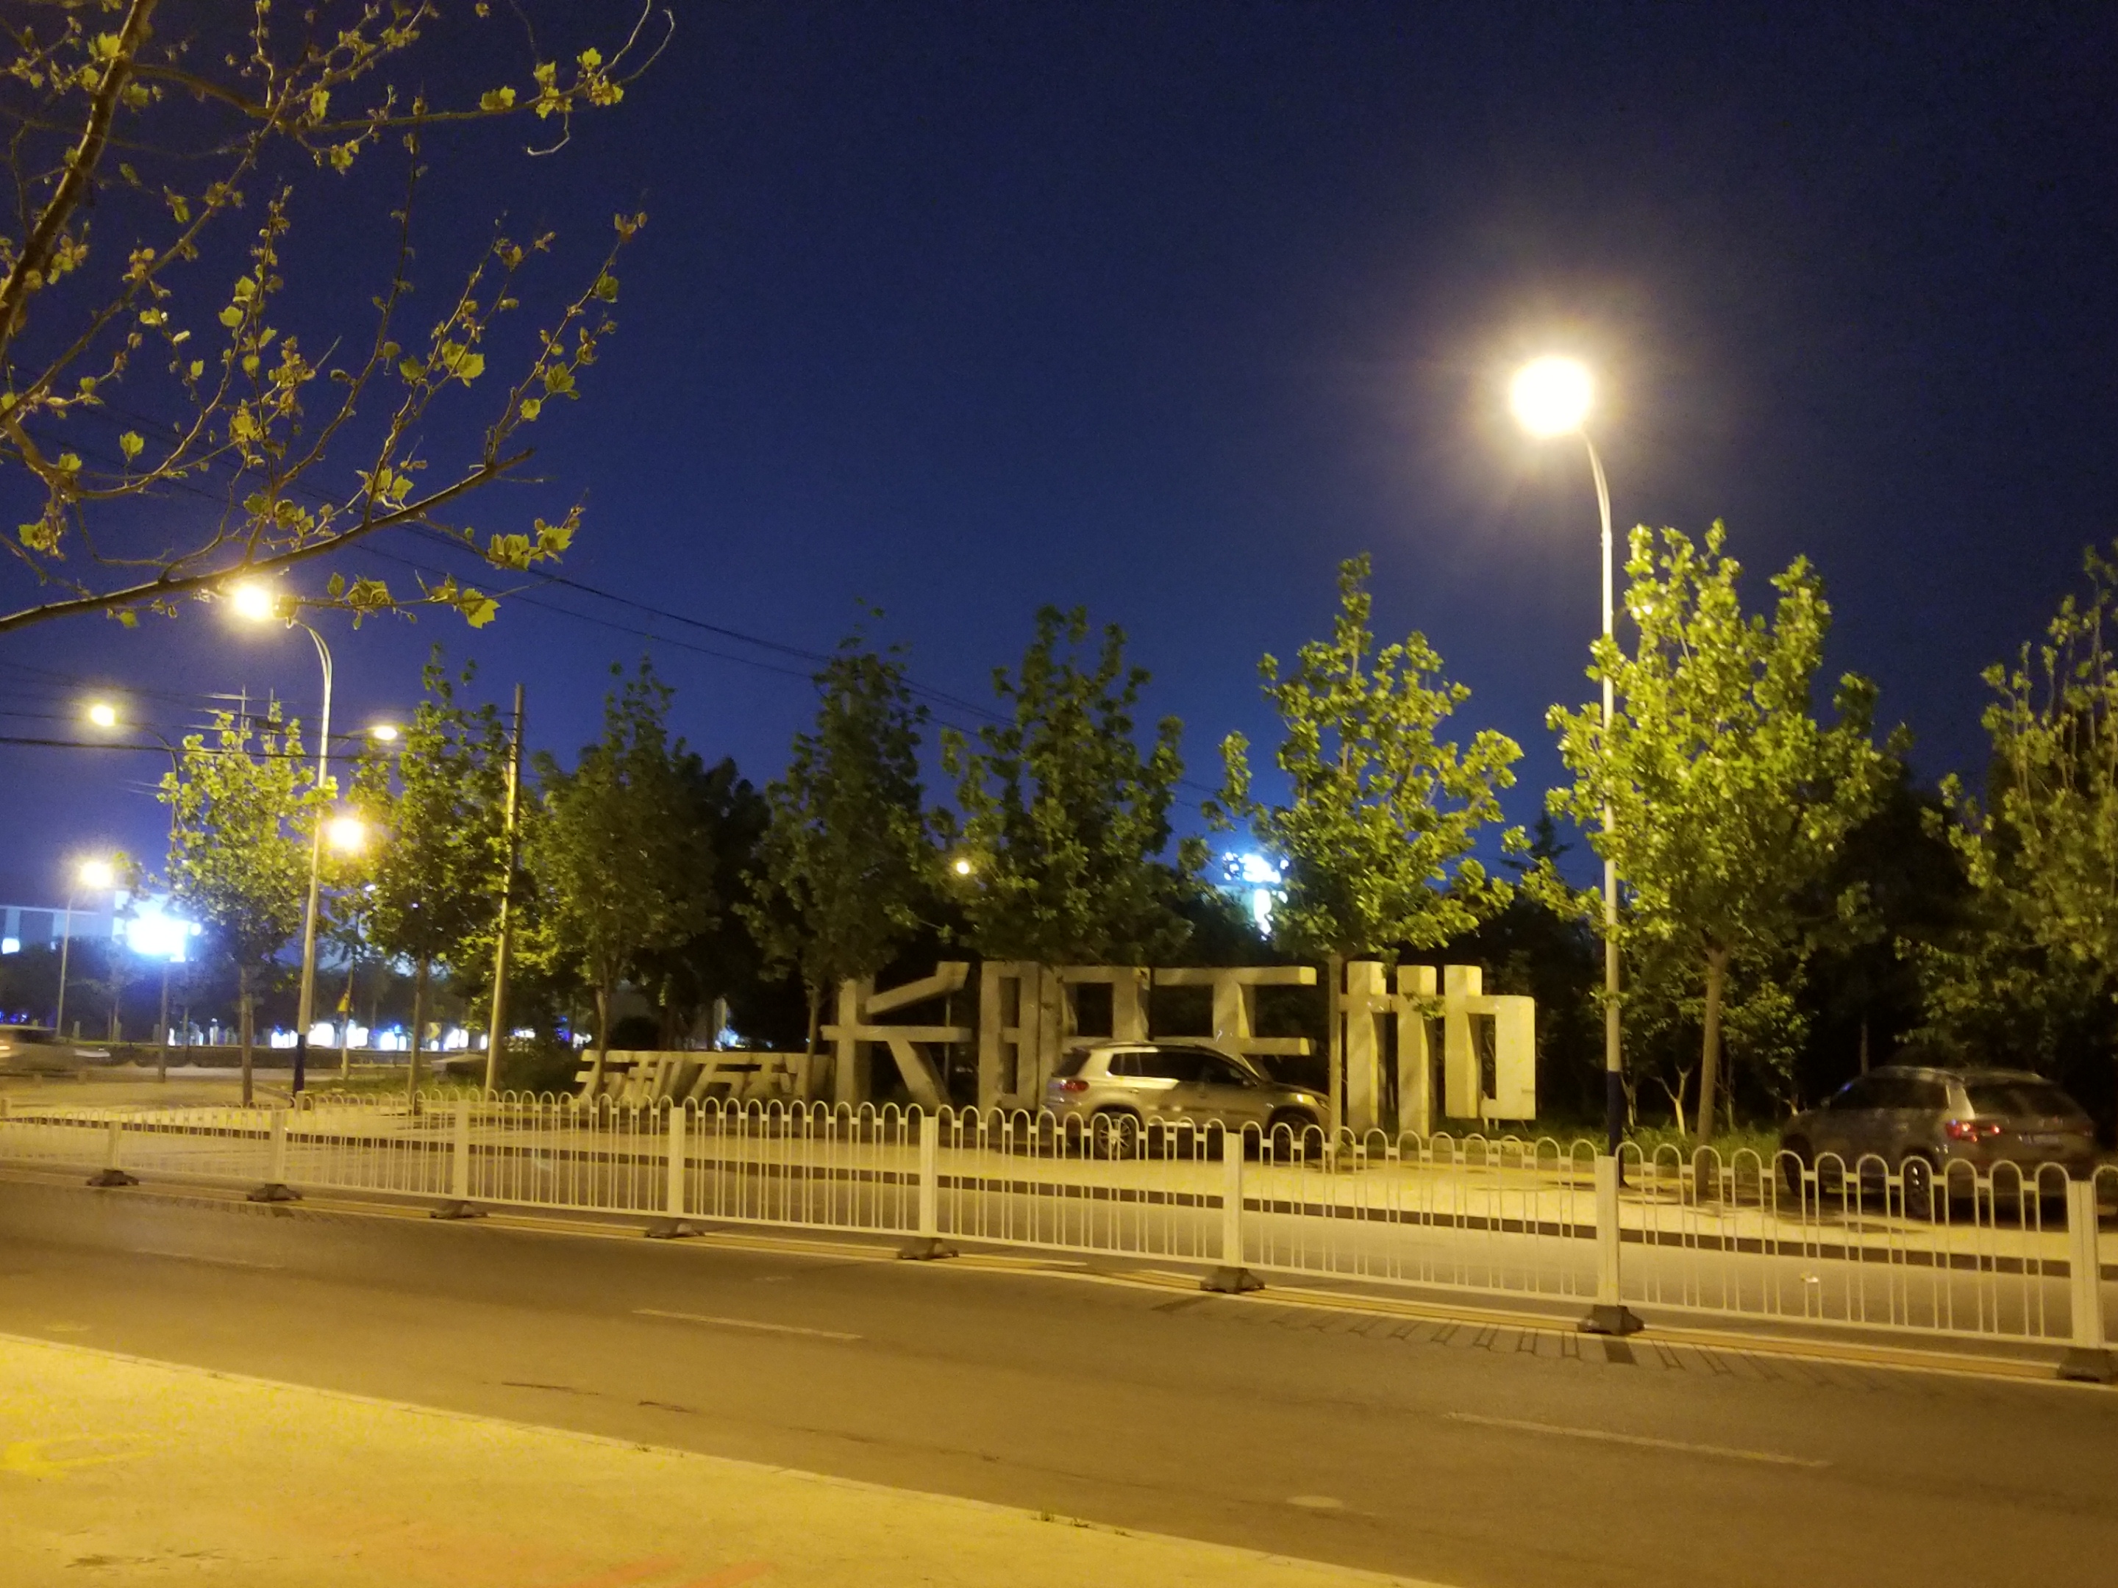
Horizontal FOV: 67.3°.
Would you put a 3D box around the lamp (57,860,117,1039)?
[{"bbox_3d":[-35.220,5.795,57.285,1.600,6.891,0.400,0,-7,10],"label":"lamp"}]

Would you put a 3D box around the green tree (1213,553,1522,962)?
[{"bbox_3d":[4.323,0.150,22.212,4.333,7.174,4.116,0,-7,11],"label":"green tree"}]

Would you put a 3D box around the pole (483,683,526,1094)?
[{"bbox_3d":[-10.843,1.894,30.966,0.300,8.255,0.300,1,-6,0],"label":"pole"}]

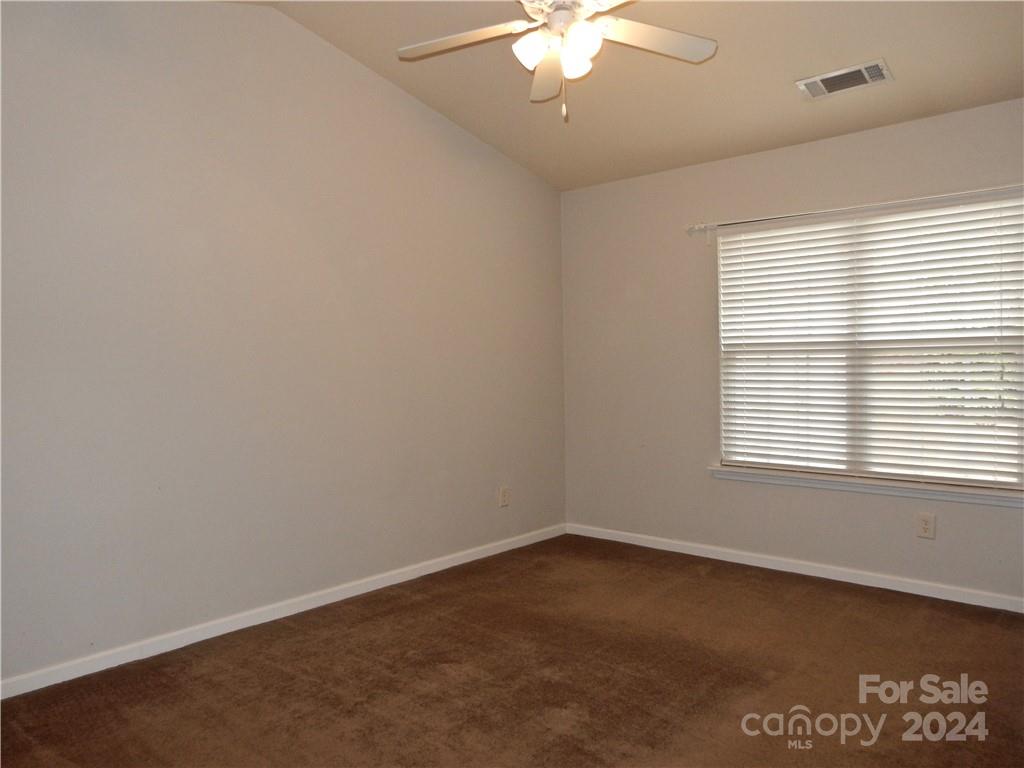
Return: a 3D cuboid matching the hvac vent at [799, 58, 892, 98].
[{"bbox_3d":[1.576,-1.432,3.514,0.393,0.025,0.195,1,-10,41],"label":"hvac vent"}]

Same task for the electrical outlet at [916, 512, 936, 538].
[{"bbox_3d":[2.107,0.720,3.763,0.078,0.121,0.010,1,2,41],"label":"electrical outlet"}]

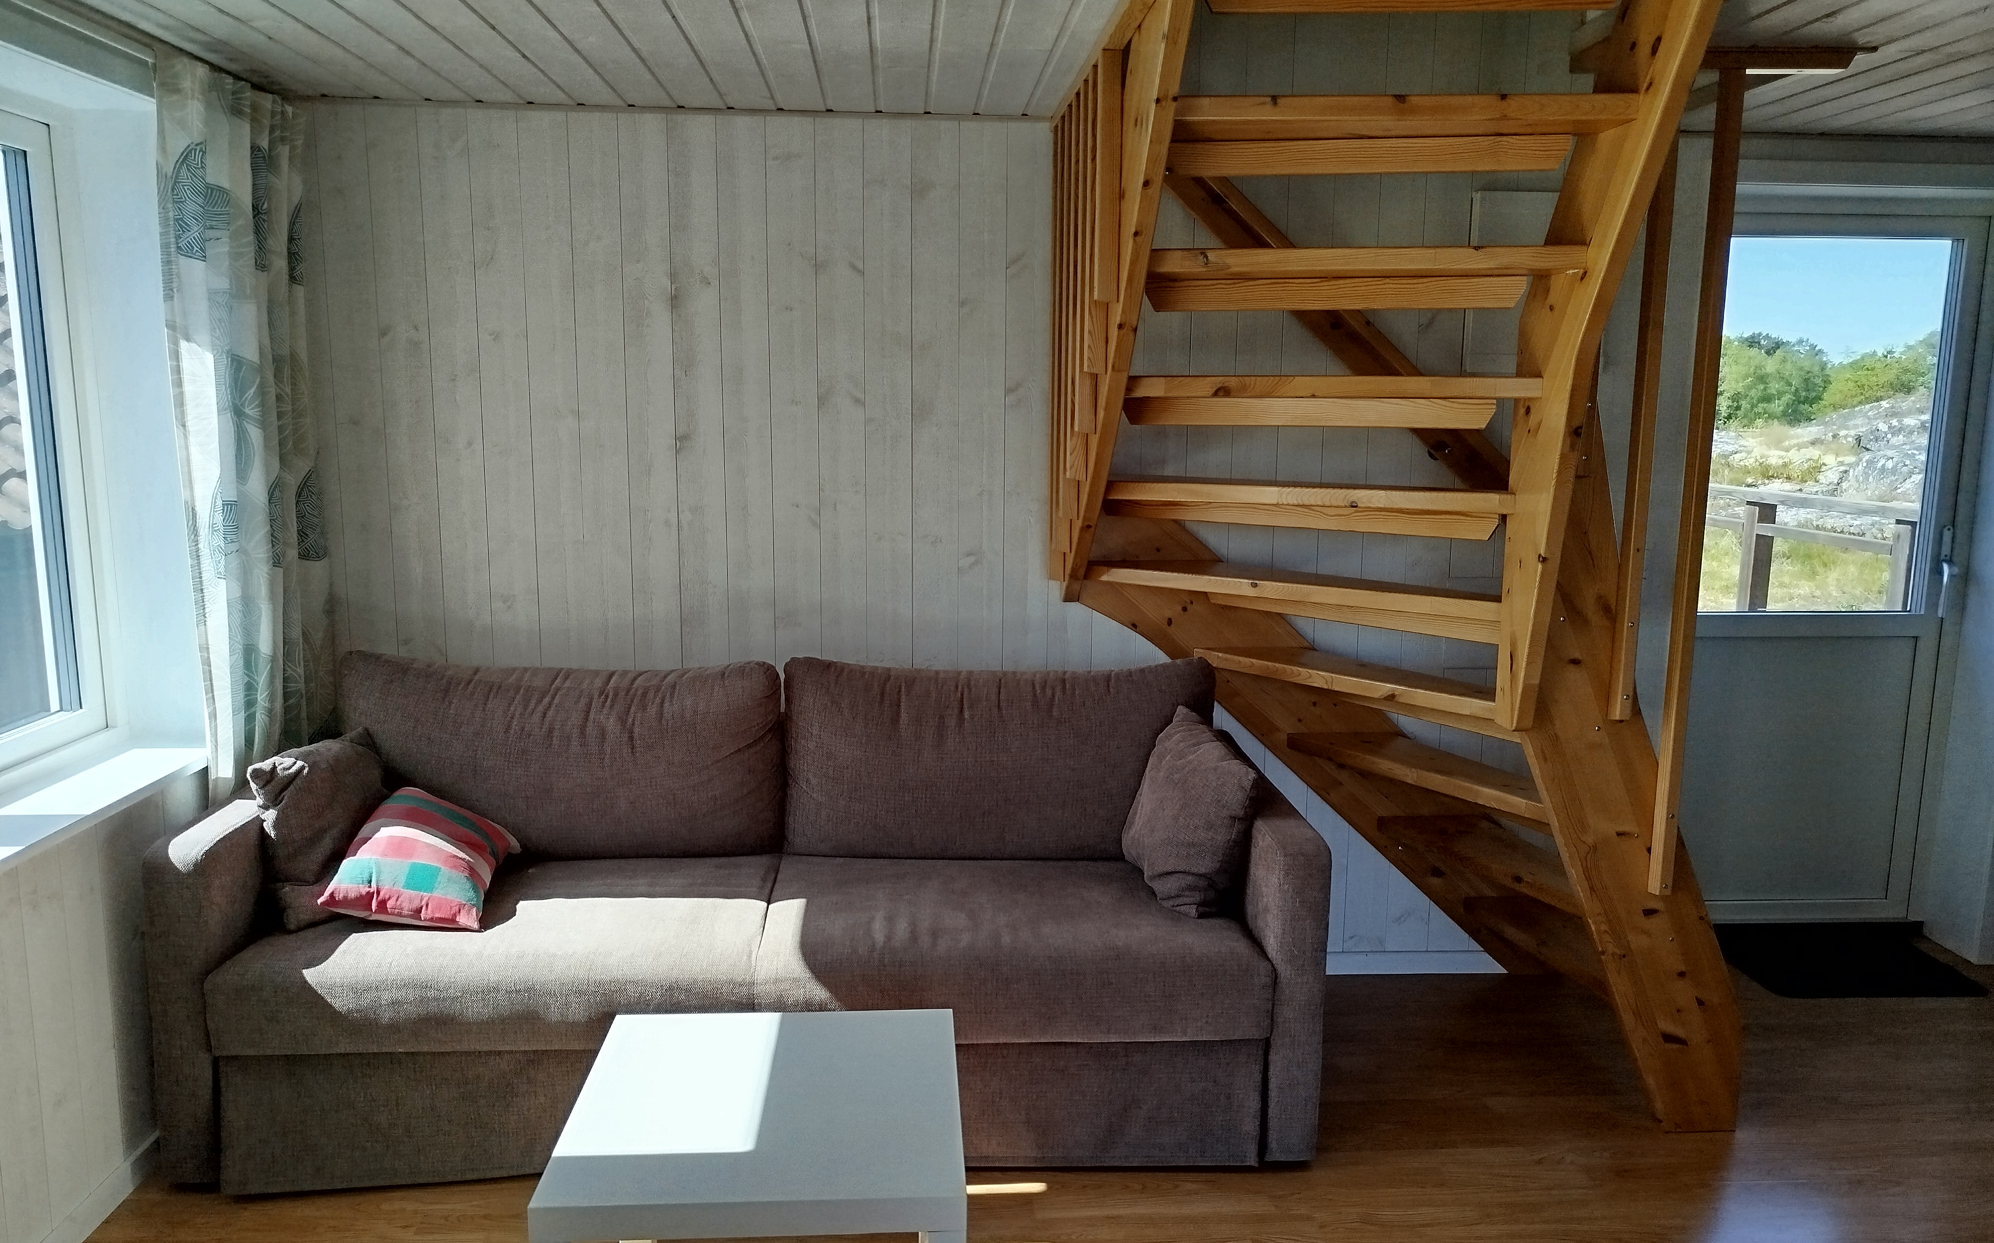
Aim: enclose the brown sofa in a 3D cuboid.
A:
[{"bbox_3d":[-0.473,0.564,2.933,2.140,0.870,0.870,0,9,-3],"label":"brown sofa"}]

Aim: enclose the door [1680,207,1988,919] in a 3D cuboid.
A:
[{"bbox_3d":[2.185,-0.110,3.768,0.795,1.918,0.070,0,9,-4],"label":"door"}]

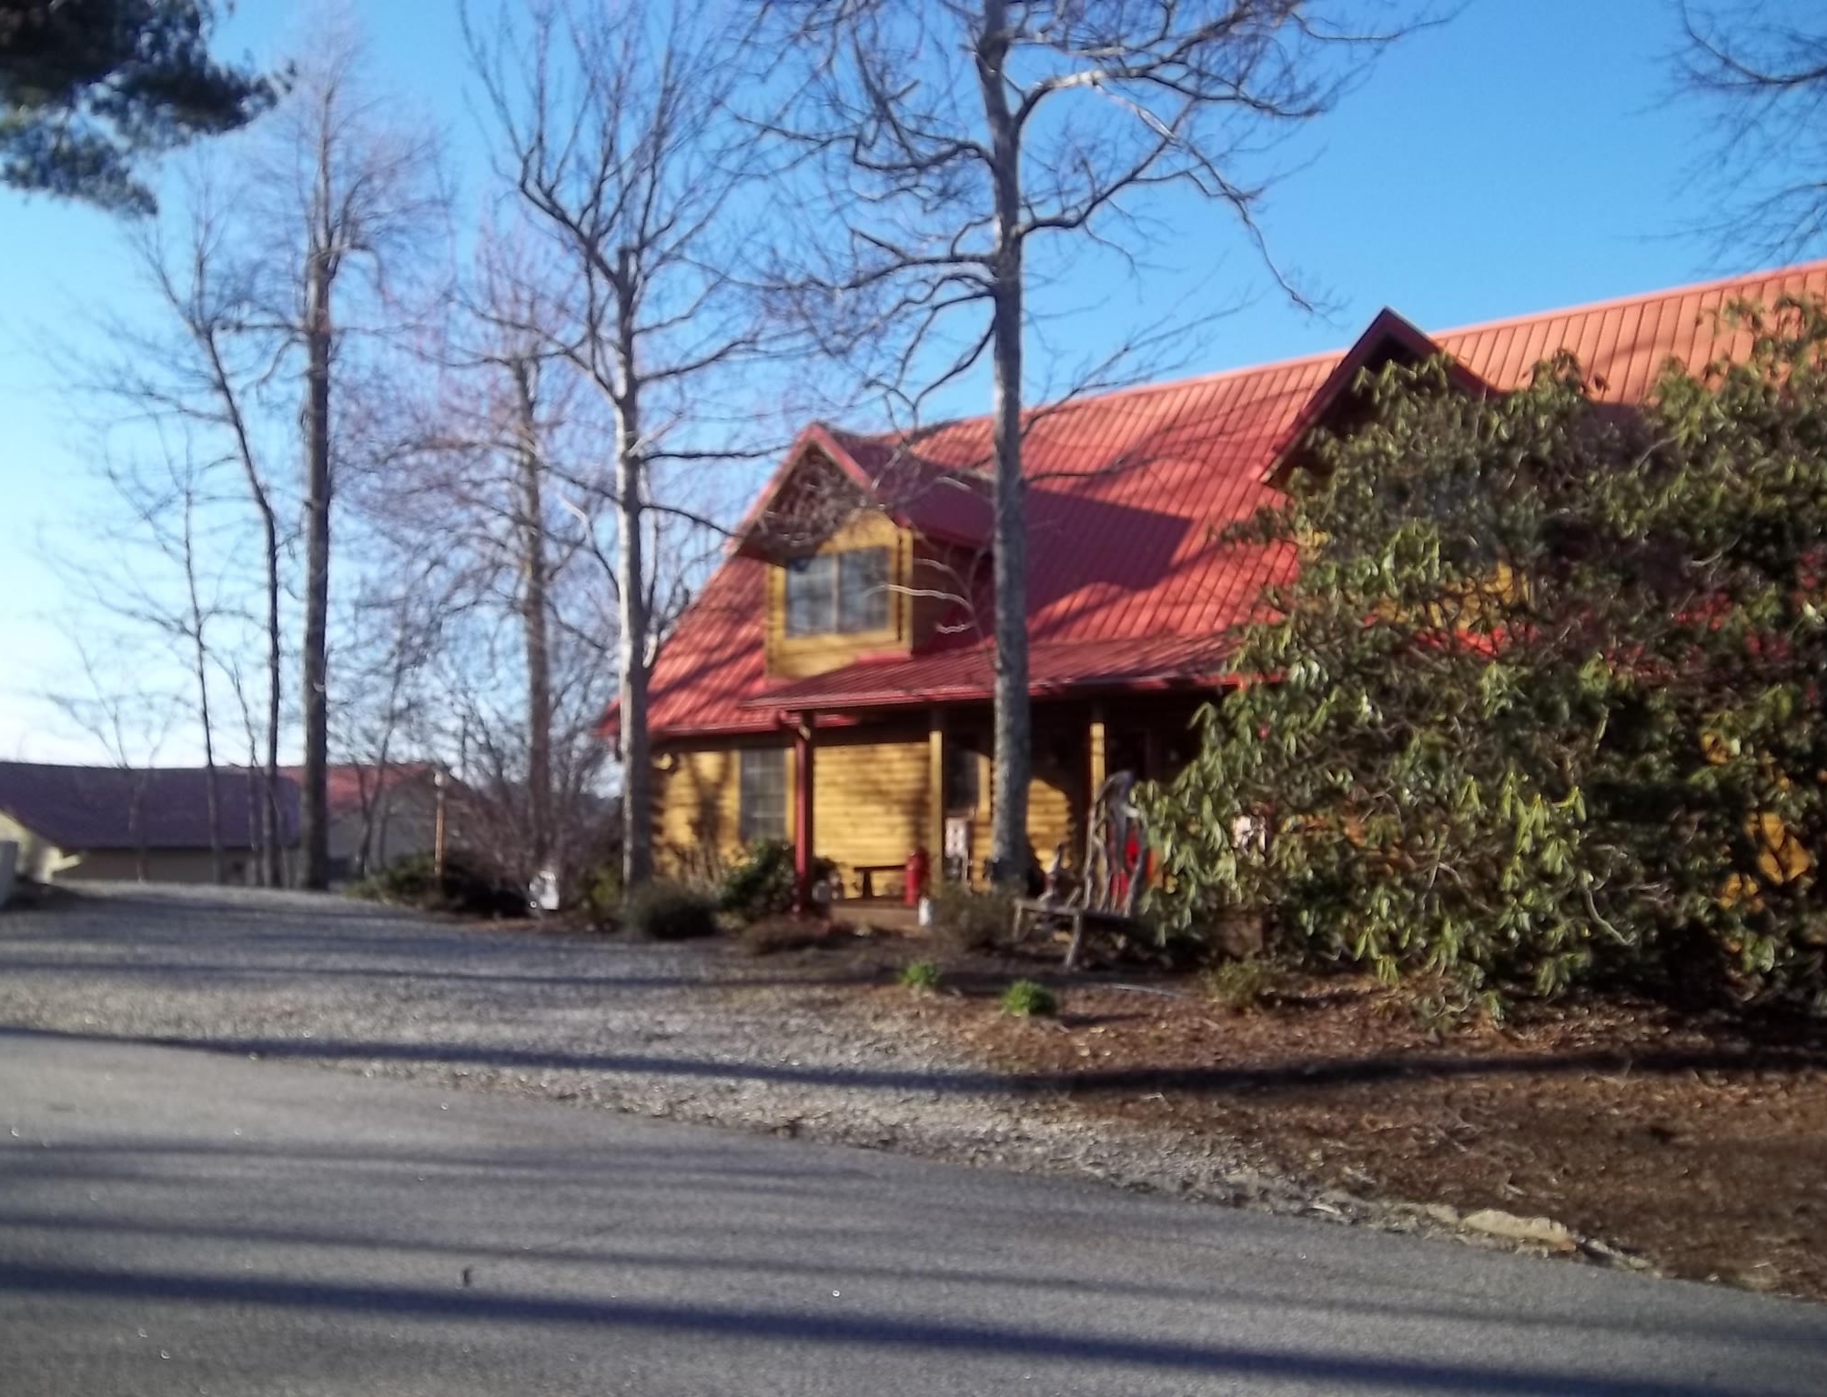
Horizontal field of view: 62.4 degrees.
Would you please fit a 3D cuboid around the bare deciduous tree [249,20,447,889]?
[{"bbox_3d":[-10.117,-4.518,26.680,3.540,15.600,3.540,0,-5,0],"label":"bare deciduous tree"}]

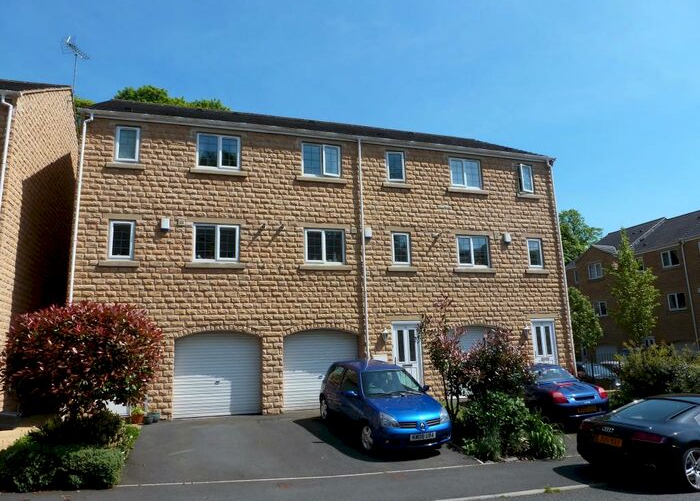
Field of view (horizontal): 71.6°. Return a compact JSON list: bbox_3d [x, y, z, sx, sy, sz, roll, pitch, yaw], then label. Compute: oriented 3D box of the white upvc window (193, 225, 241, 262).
[{"bbox_3d":[-3.666,-0.191,13.366,1.200,1.010,0.100,2,-12,-17],"label":"white upvc window"}]

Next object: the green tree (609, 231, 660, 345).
[{"bbox_3d":[11.685,2.277,19.989,2.150,6.080,2.150,2,-12,-17],"label":"green tree"}]

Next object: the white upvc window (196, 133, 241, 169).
[{"bbox_3d":[-3.650,-2.742,13.511,1.166,0.975,0.100,2,-10,-17],"label":"white upvc window"}]

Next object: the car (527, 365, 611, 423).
[{"bbox_3d":[4.965,3.626,12.875,1.700,1.240,3.880,1,-6,-13],"label":"car"}]

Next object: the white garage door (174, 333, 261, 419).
[{"bbox_3d":[-3.429,3.210,12.735,2.200,2.170,0.080,2,-12,-17],"label":"white garage door"}]

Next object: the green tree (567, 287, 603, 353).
[{"bbox_3d":[9.267,3.357,18.937,1.350,3.801,1.350,2,-10,-17],"label":"green tree"}]

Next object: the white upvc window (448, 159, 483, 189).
[{"bbox_3d":[3.797,-2.509,15.847,1.142,0.975,0.100,2,-10,-17],"label":"white upvc window"}]

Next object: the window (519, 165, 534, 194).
[{"bbox_3d":[6.019,-2.440,16.544,0.544,0.975,0.150,2,-10,-17],"label":"window"}]

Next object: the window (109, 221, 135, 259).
[{"bbox_3d":[-5.819,-0.262,12.390,0.591,0.999,0.100,2,-10,-17],"label":"window"}]

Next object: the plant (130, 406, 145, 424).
[{"bbox_3d":[-5.087,3.954,11.629,0.340,0.460,0.340,2,-12,-17],"label":"plant"}]

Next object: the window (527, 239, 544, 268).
[{"bbox_3d":[6.164,0.112,16.150,0.558,0.999,0.100,2,-10,-17],"label":"window"}]

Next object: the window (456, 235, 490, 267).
[{"bbox_3d":[3.933,0.043,15.450,1.153,0.999,0.100,2,-10,-17],"label":"window"}]

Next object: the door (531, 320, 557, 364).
[{"bbox_3d":[6.312,3.289,15.648,0.910,2.100,0.100,2,-10,-17],"label":"door"}]

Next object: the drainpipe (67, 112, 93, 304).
[{"bbox_3d":[-6.801,0.177,12.095,0.250,8.000,0.200,2,-12,-17],"label":"drainpipe"}]

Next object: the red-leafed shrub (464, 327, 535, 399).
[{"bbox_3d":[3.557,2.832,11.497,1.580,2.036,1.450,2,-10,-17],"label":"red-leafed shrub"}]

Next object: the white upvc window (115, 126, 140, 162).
[{"bbox_3d":[-6.045,-2.868,13.228,0.600,1.000,0.100,2,-12,-17],"label":"white upvc window"}]

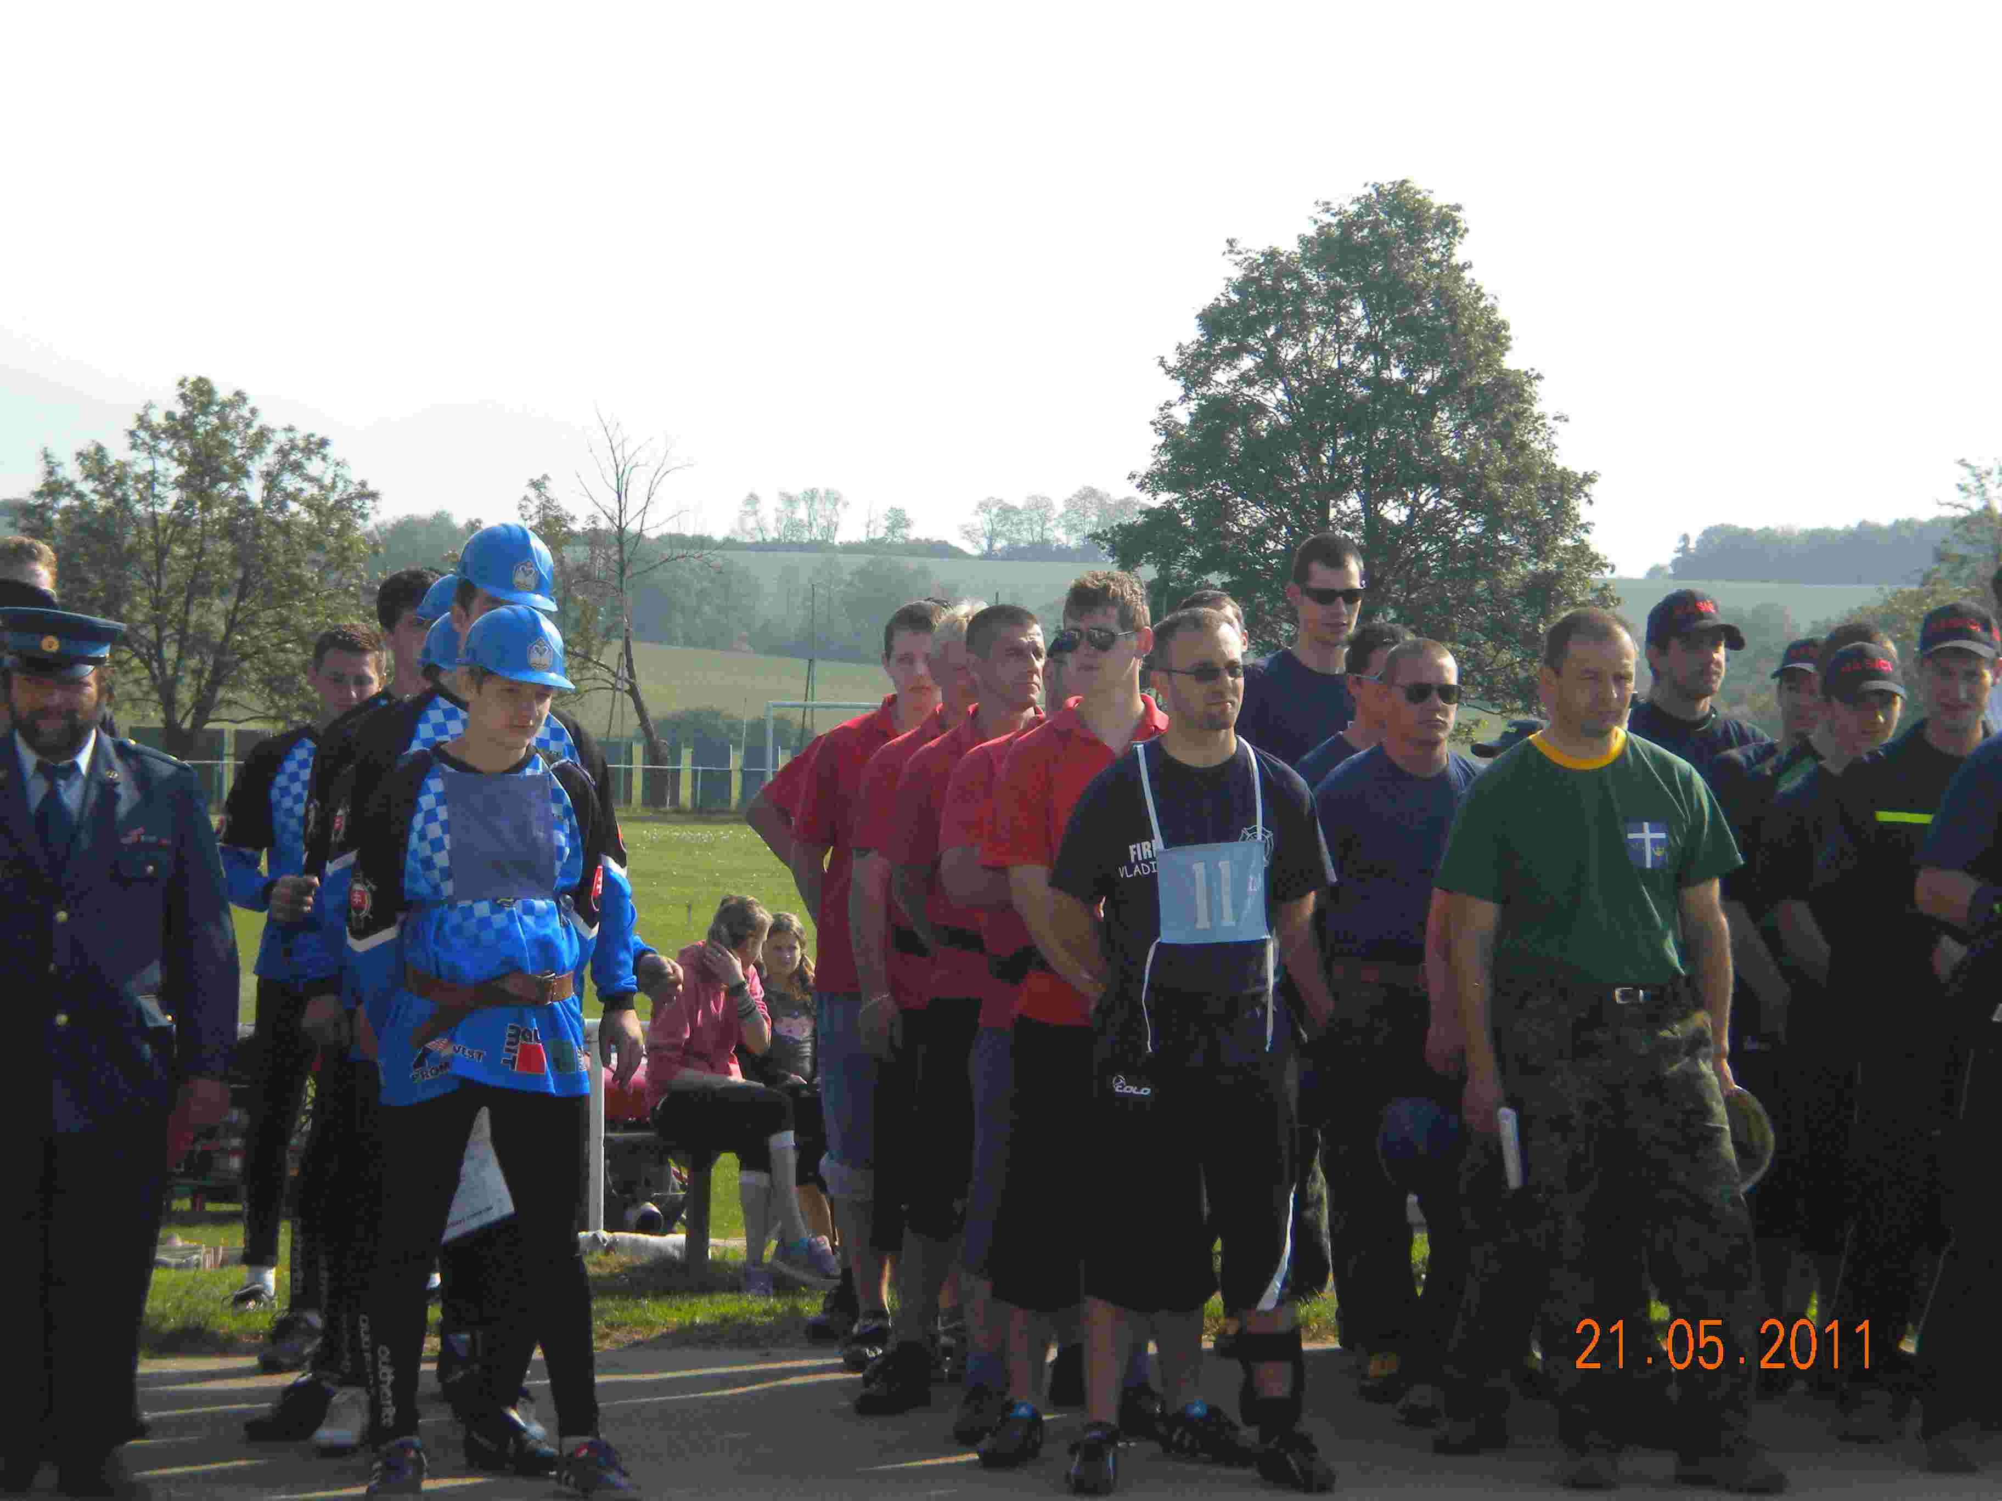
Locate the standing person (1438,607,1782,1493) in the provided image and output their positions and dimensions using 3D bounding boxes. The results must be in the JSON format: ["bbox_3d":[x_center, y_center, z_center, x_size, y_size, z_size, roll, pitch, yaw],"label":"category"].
[{"bbox_3d":[1.229,0.603,12.350,0.660,1.780,0.420,0,1,-20],"label":"standing person"}]

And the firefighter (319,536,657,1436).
[{"bbox_3d":[-1.074,0.490,12.650,0.660,1.910,0.420,0,0,-18],"label":"firefighter"}]

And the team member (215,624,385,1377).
[{"bbox_3d":[-1.712,0.542,15.300,0.600,1.750,0.400,0,1,-17],"label":"team member"}]

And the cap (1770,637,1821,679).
[{"bbox_3d":[1.998,-0.229,15.050,0.180,0.130,0.260,0,0,23],"label":"cap"}]

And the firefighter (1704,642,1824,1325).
[{"bbox_3d":[2.011,0.595,15.150,0.520,1.770,0.340,0,0,-3],"label":"firefighter"}]

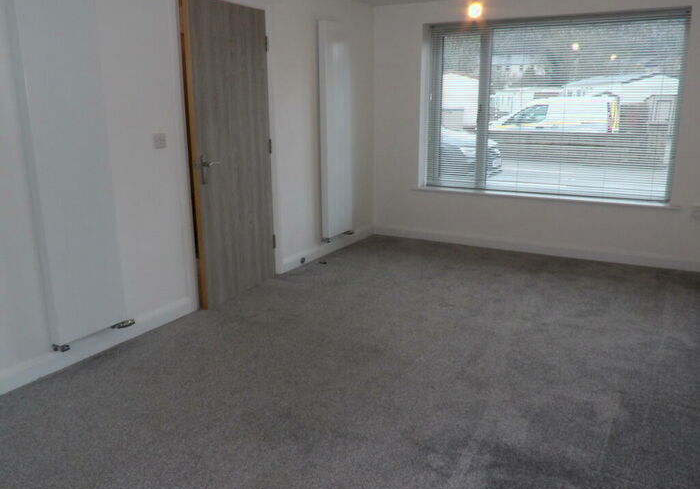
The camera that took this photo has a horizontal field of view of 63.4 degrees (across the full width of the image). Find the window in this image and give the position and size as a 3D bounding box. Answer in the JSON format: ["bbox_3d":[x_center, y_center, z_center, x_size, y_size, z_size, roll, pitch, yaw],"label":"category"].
[{"bbox_3d":[1.705,-1.210,5.066,2.162,1.534,0.120,8,16,28],"label":"window"}]

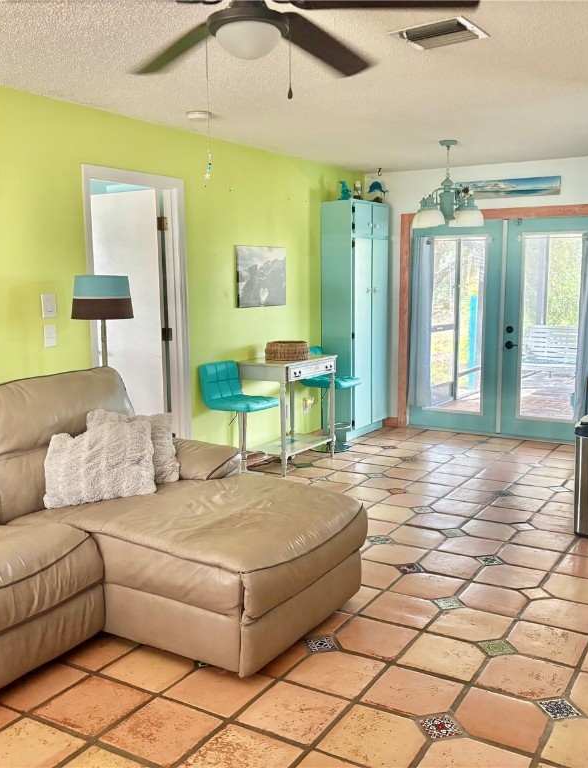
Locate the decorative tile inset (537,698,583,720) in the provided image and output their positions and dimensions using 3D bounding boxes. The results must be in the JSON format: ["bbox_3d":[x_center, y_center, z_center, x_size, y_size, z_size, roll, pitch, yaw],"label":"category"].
[{"bbox_3d":[0.915,1.125,2.652,0.104,0.010,0.104,-2,8,-13],"label":"decorative tile inset"}]

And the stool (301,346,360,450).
[{"bbox_3d":[0.322,0.120,6.675,0.410,0.880,0.410,4,9,31],"label":"stool"}]

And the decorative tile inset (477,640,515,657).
[{"bbox_3d":[0.816,1.065,3.086,0.104,0.010,0.104,-2,8,-13],"label":"decorative tile inset"}]

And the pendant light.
[{"bbox_3d":[1.129,-1.461,5.641,0.520,0.641,0.520,5,10,32],"label":"pendant light"}]

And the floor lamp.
[{"bbox_3d":[-1.081,0.128,4.451,0.350,1.490,0.350,5,10,32],"label":"floor lamp"}]

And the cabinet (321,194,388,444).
[{"bbox_3d":[0.592,-0.594,7.213,0.310,2.140,0.810,4,9,31],"label":"cabinet"}]

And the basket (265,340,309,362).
[{"bbox_3d":[-0.054,-0.266,6.116,0.320,0.140,0.340,0,8,0],"label":"basket"}]

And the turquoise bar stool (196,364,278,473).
[{"bbox_3d":[-0.367,0.312,5.321,0.450,0.879,0.430,5,10,32],"label":"turquoise bar stool"}]

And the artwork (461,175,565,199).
[{"bbox_3d":[1.875,-1.720,6.780,0.930,0.155,0.030,4,9,31],"label":"artwork"}]

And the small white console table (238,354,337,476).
[{"bbox_3d":[-0.045,0.219,6.111,0.430,0.840,0.775,4,9,31],"label":"small white console table"}]

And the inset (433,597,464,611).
[{"bbox_3d":[0.709,1.008,3.507,0.102,0.010,0.102,-2,8,-13],"label":"inset"}]

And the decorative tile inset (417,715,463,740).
[{"bbox_3d":[0.489,1.144,2.557,0.102,0.010,0.102,-2,8,-13],"label":"decorative tile inset"}]

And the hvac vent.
[{"bbox_3d":[0.598,-1.417,3.132,0.310,0.030,0.305,5,10,32],"label":"hvac vent"}]

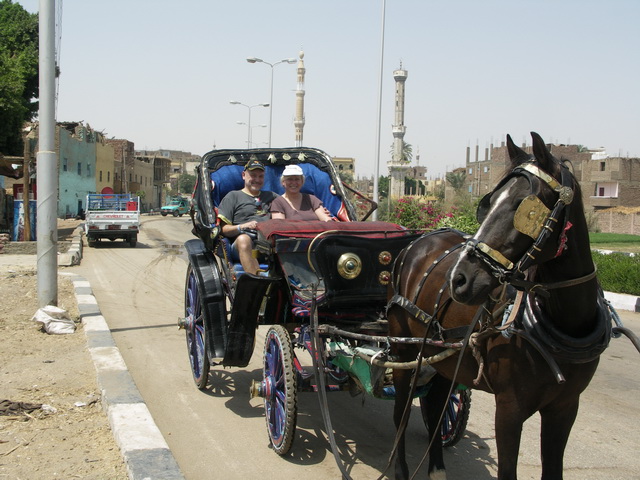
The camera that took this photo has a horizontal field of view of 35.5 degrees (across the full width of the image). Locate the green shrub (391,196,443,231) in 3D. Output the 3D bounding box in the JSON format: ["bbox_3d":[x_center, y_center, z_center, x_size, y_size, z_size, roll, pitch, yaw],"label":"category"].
[{"bbox_3d":[2.254,-0.122,23.000,1.300,1.750,1.250,0,2,-28],"label":"green shrub"}]

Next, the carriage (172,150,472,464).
[{"bbox_3d":[-0.100,0.278,7.550,1.520,2.060,3.300,0,2,-18],"label":"carriage"}]

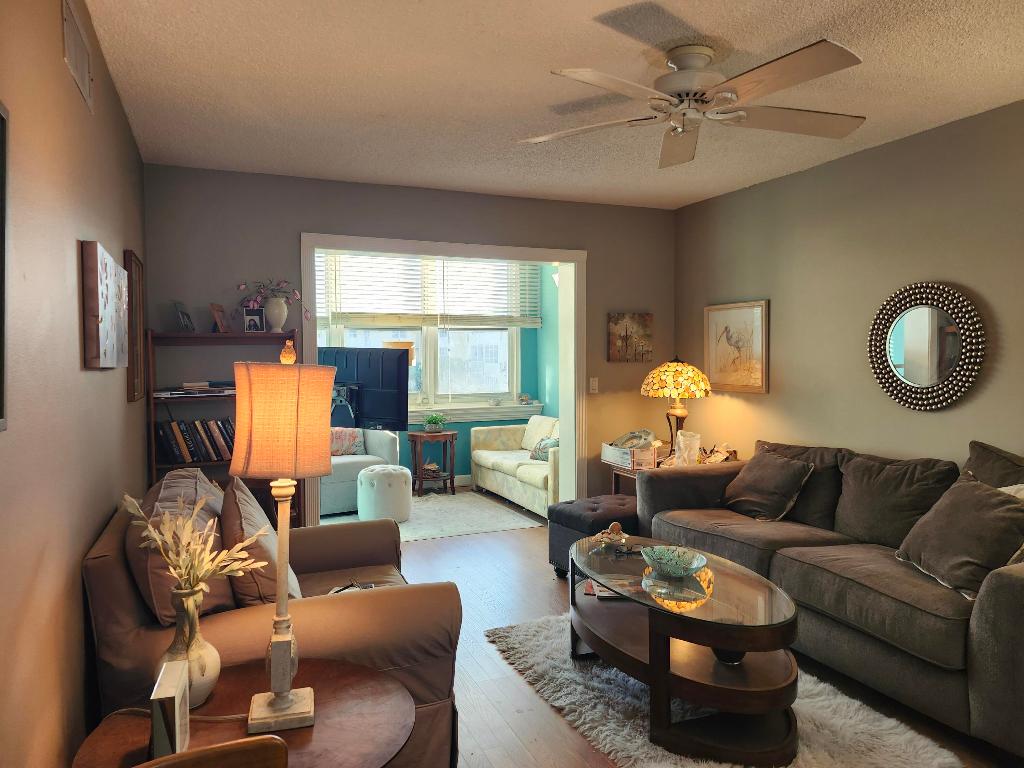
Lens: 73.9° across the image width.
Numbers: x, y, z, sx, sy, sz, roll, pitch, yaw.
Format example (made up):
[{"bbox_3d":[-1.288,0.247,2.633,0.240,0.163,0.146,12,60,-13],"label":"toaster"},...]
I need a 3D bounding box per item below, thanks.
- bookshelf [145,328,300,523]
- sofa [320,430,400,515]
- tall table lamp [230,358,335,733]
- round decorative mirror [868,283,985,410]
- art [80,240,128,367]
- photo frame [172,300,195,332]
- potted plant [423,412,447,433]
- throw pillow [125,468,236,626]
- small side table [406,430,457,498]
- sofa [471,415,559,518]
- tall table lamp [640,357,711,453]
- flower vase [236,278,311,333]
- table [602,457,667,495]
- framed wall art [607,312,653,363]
[{"bbox_3d":[-1.645,0.431,3.969,0.785,1.482,0.280,-2,3,-24],"label":"bookshelf"},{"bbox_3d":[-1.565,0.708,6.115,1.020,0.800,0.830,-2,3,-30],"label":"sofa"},{"bbox_3d":[-0.477,0.304,1.427,0.210,0.790,0.210,-1,2,-14],"label":"tall table lamp"},{"bbox_3d":[2.030,-0.185,3.362,0.050,0.625,0.620,-1,3,-24],"label":"round decorative mirror"},{"bbox_3d":[-1.352,-0.240,2.288,0.036,0.370,0.720,-1,3,-24],"label":"art"},{"bbox_3d":[-1.778,-0.358,3.686,0.030,0.170,0.130,-20,-3,16],"label":"photo frame"},{"bbox_3d":[-0.728,0.359,6.443,0.217,0.189,0.217,-2,3,-24],"label":"potted plant"},{"bbox_3d":[-1.065,0.492,2.253,0.190,0.450,0.450,-7,4,-8],"label":"throw pillow"},{"bbox_3d":[-0.753,0.751,6.456,0.400,0.595,0.300,-2,3,-24],"label":"small side table"},{"bbox_3d":[0.321,0.705,6.319,0.790,0.780,1.760,-1,3,-24],"label":"sofa"},{"bbox_3d":[1.088,0.162,4.536,0.465,0.690,0.465,0,2,0],"label":"tall table lamp"},{"bbox_3d":[-1.409,-0.464,4.019,0.402,0.324,0.300,-2,3,-24],"label":"flower vase"},{"bbox_3d":[1.047,0.847,4.606,0.580,0.545,0.580,-2,3,-24],"label":"table"},{"bbox_3d":[0.900,-0.352,5.197,0.393,0.372,0.035,-2,3,-24],"label":"framed wall art"}]

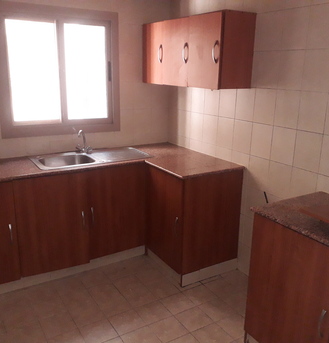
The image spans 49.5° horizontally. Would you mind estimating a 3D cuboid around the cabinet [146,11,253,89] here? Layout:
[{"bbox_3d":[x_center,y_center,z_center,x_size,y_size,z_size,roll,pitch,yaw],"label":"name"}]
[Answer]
[{"bbox_3d":[0.229,-0.990,3.011,0.319,0.523,1.136,-8,18,-30],"label":"cabinet"}]

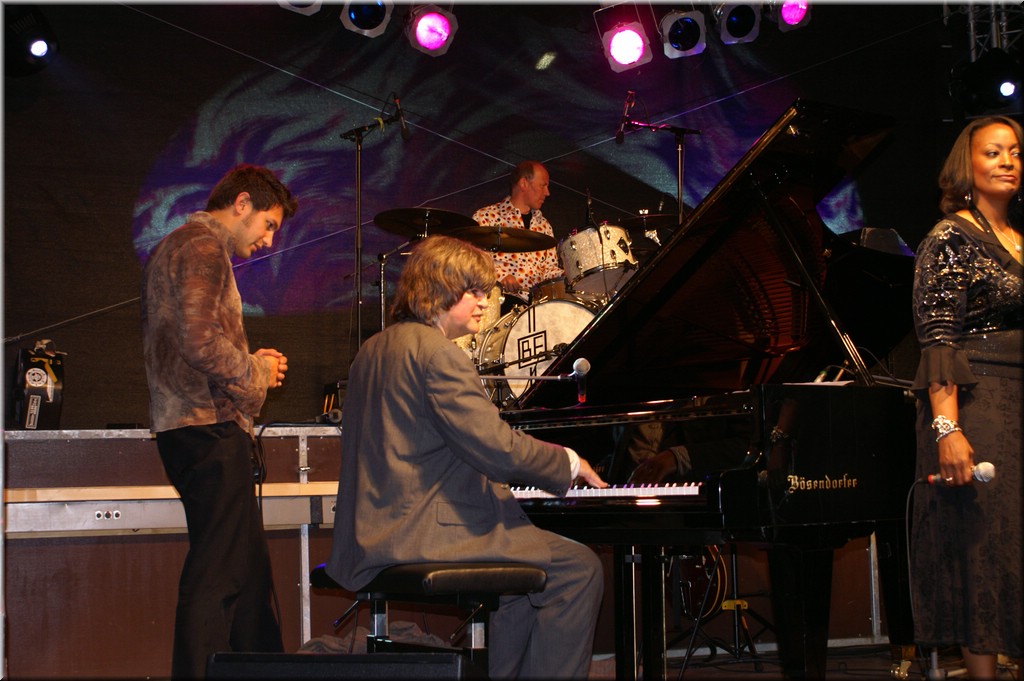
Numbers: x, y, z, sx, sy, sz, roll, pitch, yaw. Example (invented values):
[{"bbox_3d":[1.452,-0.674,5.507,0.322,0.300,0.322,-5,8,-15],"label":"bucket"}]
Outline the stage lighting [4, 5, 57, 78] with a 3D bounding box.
[{"bbox_3d":[-2.677,-1.666,8.100,0.360,0.460,0.400,-10,24,-24],"label":"stage lighting"}]

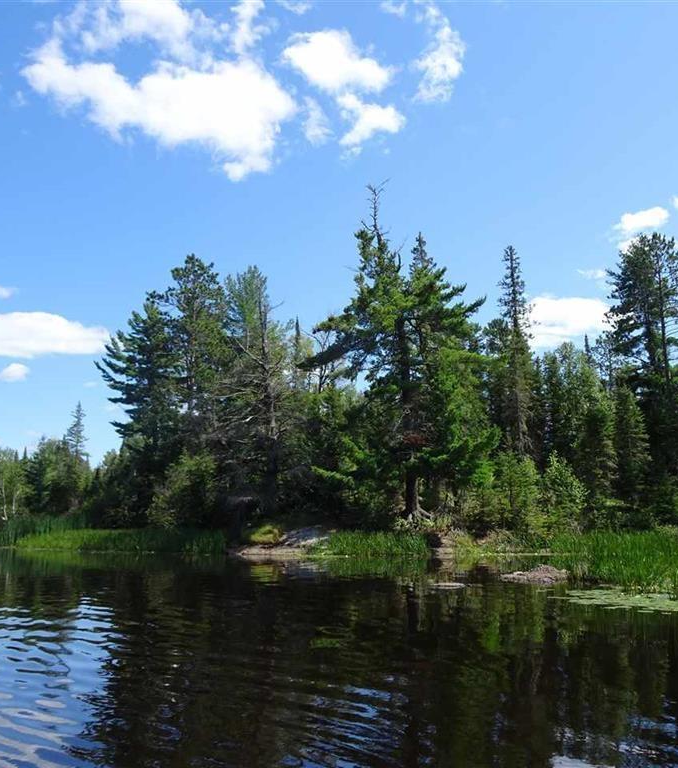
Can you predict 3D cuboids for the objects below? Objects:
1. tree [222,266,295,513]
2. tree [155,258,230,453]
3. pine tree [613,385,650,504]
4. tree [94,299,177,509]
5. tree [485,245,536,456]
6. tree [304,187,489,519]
[{"bbox_3d":[-4.623,0.113,40.325,4.084,14.361,3.880,0,-12,0],"label":"tree"},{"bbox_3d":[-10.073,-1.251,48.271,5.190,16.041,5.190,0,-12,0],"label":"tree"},{"bbox_3d":[14.885,3.099,36.128,1.832,6.279,1.832,0,-12,0],"label":"pine tree"},{"bbox_3d":[-12.735,1.202,44.695,5.157,13.799,4.899,0,-12,0],"label":"tree"},{"bbox_3d":[10.591,-1.434,43.712,3.088,15.242,3.088,0,-12,0],"label":"tree"},{"bbox_3d":[3.090,-2.136,38.241,9.994,18.436,7.995,0,-12,0],"label":"tree"}]

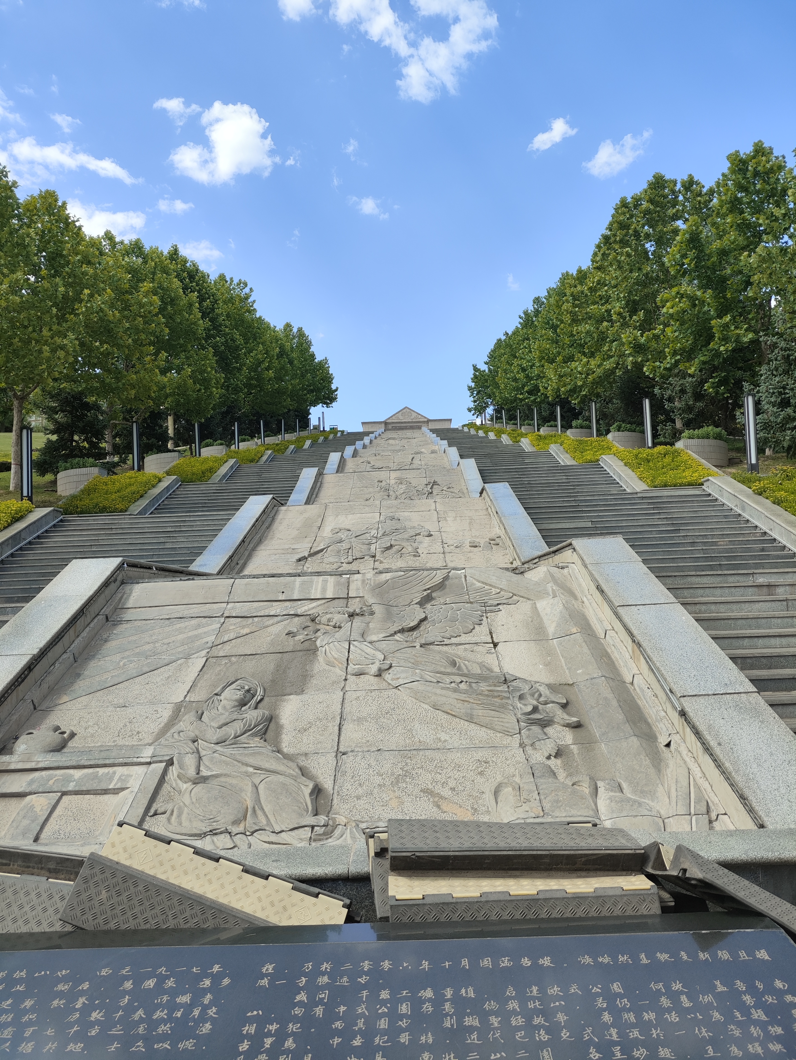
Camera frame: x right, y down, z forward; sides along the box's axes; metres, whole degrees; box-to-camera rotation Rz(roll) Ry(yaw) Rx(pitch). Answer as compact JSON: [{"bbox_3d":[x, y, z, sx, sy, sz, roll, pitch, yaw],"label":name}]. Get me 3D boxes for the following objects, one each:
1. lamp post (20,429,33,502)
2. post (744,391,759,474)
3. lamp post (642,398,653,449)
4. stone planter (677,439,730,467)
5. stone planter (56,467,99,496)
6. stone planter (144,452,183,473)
[{"bbox_3d":[-10.364,-1.770,21.356,0.213,2.227,0.213,-2,-4,1],"label":"lamp post"},{"bbox_3d":[9.615,-2.592,20.792,0.213,2.227,0.213,-2,-4,1],"label":"post"},{"bbox_3d":[9.707,-3.997,29.617,0.213,2.227,0.213,-2,-4,1],"label":"lamp post"},{"bbox_3d":[10.426,-2.548,25.944,1.984,0.853,1.375,-2,-4,1],"label":"stone planter"},{"bbox_3d":[-10.960,-1.570,26.279,1.984,0.853,1.375,-2,-4,1],"label":"stone planter"},{"bbox_3d":[-10.777,-2.947,34.925,1.984,0.853,1.375,-2,-4,1],"label":"stone planter"}]

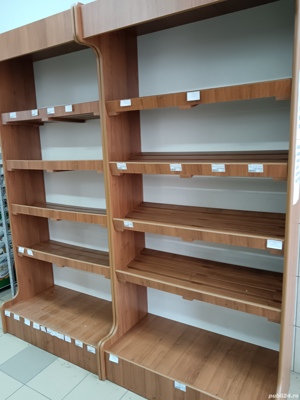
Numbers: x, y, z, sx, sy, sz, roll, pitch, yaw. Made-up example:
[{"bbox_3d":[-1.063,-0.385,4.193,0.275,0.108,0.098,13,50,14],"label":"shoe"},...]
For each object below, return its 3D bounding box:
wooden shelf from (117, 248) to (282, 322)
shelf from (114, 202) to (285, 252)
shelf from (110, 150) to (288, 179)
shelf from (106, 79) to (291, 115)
[{"bbox_3d":[0.299,0.482,1.910,1.000,0.082,0.360,5,19,32],"label":"wooden shelf"},{"bbox_3d":[0.287,0.137,1.847,1.000,0.082,0.360,5,19,32],"label":"shelf"},{"bbox_3d":[0.275,-0.207,1.785,1.000,0.082,0.360,5,19,32],"label":"shelf"},{"bbox_3d":[0.263,-0.555,1.721,1.000,0.082,0.360,5,19,32],"label":"shelf"}]

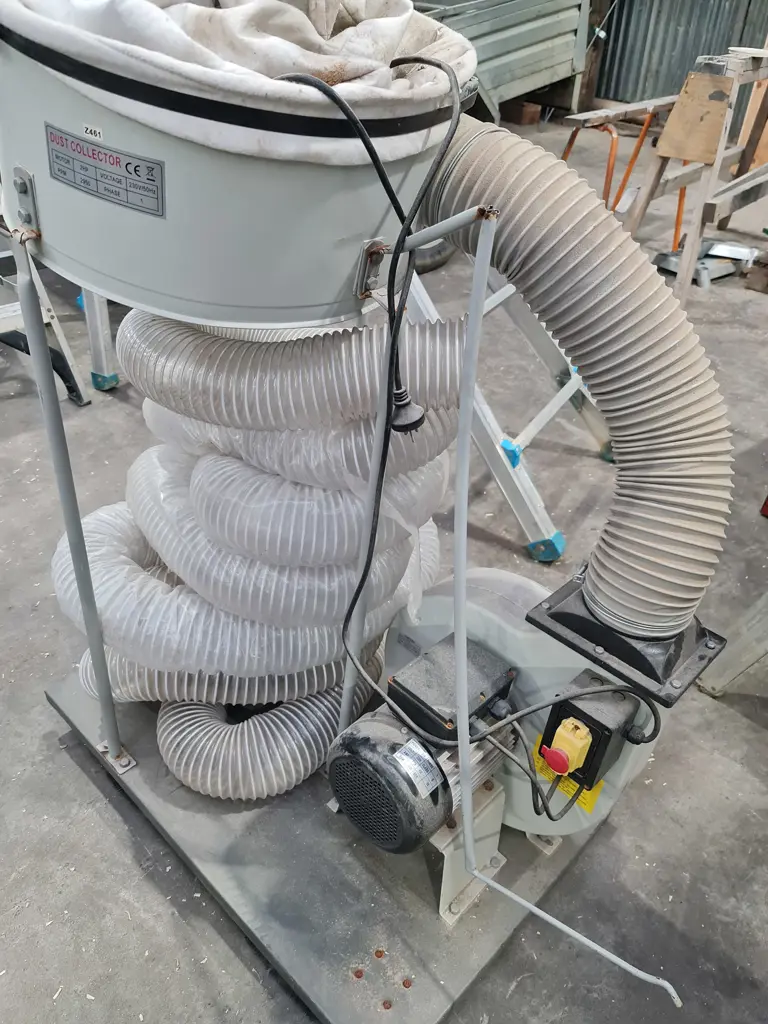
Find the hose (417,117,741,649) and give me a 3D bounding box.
[{"bbox_3d":[0.239,-0.182,0.983,0.544,0.554,0.213,29,39,33],"label":"hose"}]

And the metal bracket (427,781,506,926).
[{"bbox_3d":[0.119,0.468,1.023,0.062,0.134,0.141,29,39,33],"label":"metal bracket"}]

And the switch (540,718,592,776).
[{"bbox_3d":[0.228,0.288,0.913,0.050,0.066,0.042,29,39,33],"label":"switch"}]

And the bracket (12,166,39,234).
[{"bbox_3d":[-0.347,-0.297,0.708,0.034,0.073,0.016,38,47,20],"label":"bracket"}]

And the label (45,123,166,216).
[{"bbox_3d":[-0.245,-0.299,0.650,0.118,0.051,0.010,22,43,4],"label":"label"}]

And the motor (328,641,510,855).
[{"bbox_3d":[0.068,0.305,1.007,0.196,0.213,0.284,29,39,33],"label":"motor"}]

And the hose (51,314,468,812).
[{"bbox_3d":[-0.203,0.019,1.152,0.475,0.698,0.485,4,32,-3],"label":"hose"}]

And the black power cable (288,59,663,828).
[{"bbox_3d":[0.103,0.013,0.820,0.465,0.866,0.297,29,39,33],"label":"black power cable"}]

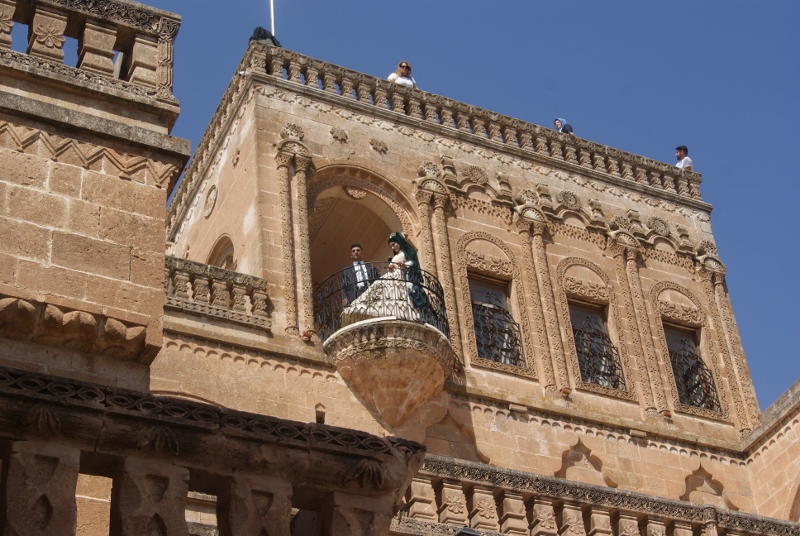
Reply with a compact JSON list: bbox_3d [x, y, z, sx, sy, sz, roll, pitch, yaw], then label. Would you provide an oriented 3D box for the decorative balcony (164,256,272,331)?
[{"bbox_3d":[-2.568,0.364,20.811,1.655,0.901,0.270,14,-44,-22],"label":"decorative balcony"}]

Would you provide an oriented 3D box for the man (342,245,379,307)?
[{"bbox_3d":[-0.513,0.353,20.175,0.520,1.729,0.320,-4,-38,-2],"label":"man"}]

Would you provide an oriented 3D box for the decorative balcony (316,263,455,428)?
[{"bbox_3d":[-0.008,1.087,21.145,2.002,2.233,1.032,14,-44,-22],"label":"decorative balcony"}]

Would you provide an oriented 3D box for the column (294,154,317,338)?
[{"bbox_3d":[-1.295,-0.338,20.387,0.197,3.160,0.197,-3,-38,-3],"label":"column"}]

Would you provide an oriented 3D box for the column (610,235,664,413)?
[{"bbox_3d":[3.956,0.932,24.531,0.500,3.480,0.280,14,-44,-22],"label":"column"}]

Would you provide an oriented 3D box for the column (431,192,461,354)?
[{"bbox_3d":[0.700,0.157,21.249,0.197,3.160,0.197,14,-42,-23],"label":"column"}]

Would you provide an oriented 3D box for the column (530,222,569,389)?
[{"bbox_3d":[2.434,0.555,23.910,0.250,3.480,0.250,14,-44,-22],"label":"column"}]

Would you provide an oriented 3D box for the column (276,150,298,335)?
[{"bbox_3d":[-1.673,-0.467,22.239,0.250,3.480,0.250,-3,-40,-3],"label":"column"}]

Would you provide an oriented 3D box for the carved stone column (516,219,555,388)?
[{"bbox_3d":[1.988,0.476,21.805,0.197,3.160,0.197,14,-42,-23],"label":"carved stone column"}]

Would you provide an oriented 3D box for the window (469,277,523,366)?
[{"bbox_3d":[1.329,0.781,21.246,0.765,1.516,0.200,14,-42,-23],"label":"window"}]

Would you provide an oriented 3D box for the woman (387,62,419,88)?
[{"bbox_3d":[0.100,-2.728,23.744,0.500,1.611,0.330,3,-39,-11],"label":"woman"}]

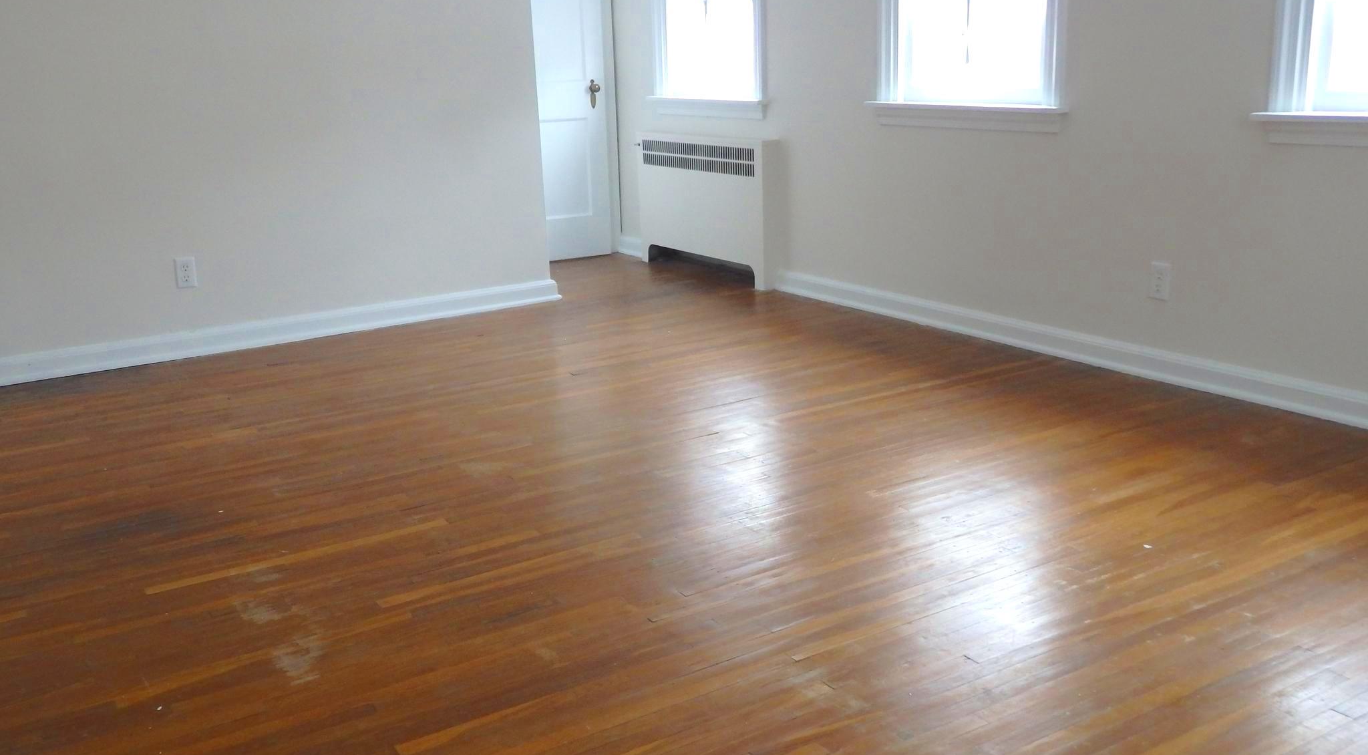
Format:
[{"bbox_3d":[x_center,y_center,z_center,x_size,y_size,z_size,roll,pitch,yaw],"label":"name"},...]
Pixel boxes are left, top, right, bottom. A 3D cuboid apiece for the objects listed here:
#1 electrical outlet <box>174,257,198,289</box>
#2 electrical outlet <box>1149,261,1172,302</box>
[{"bbox_3d":[-1.873,-0.392,4.466,0.071,0.115,0.012,-11,18,-31],"label":"electrical outlet"},{"bbox_3d":[1.480,-0.297,3.696,0.012,0.115,0.071,-11,18,-31],"label":"electrical outlet"}]

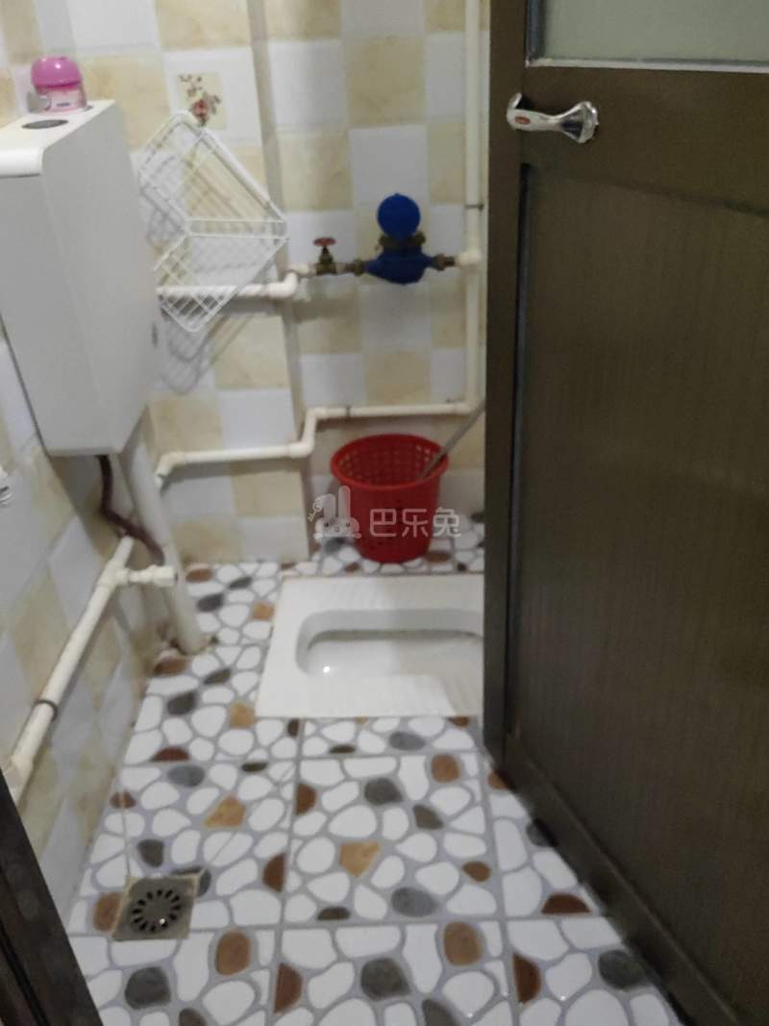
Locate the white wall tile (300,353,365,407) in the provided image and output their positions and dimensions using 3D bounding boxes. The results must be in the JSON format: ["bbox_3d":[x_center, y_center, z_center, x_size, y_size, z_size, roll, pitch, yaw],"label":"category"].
[{"bbox_3d":[-0.116,-0.297,1.853,0.144,0.150,0.010,-3,30,1],"label":"white wall tile"}]

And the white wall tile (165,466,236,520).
[{"bbox_3d":[-0.409,-0.055,1.780,0.146,0.150,0.010,-3,30,1],"label":"white wall tile"}]

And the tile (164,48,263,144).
[{"bbox_3d":[-0.297,-0.723,1.399,0.153,0.151,0.010,-3,30,1],"label":"tile"}]

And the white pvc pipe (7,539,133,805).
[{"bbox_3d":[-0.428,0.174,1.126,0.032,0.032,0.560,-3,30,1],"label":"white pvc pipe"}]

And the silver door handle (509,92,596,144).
[{"bbox_3d":[0.156,-0.368,0.746,0.050,0.046,0.105,-14,32,-19],"label":"silver door handle"}]

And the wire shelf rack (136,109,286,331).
[{"bbox_3d":[-0.298,-0.501,1.400,0.248,0.350,0.113,-2,32,1],"label":"wire shelf rack"}]

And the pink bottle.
[{"bbox_3d":[-0.452,-0.592,1.097,0.069,0.072,0.065,-13,33,-16],"label":"pink bottle"}]

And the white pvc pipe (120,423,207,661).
[{"bbox_3d":[-0.399,0.029,1.465,0.052,0.546,0.052,-2,32,1],"label":"white pvc pipe"}]

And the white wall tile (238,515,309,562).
[{"bbox_3d":[-0.248,0.055,1.815,0.150,0.120,0.010,-2,32,1],"label":"white wall tile"}]

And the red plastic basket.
[{"bbox_3d":[0.017,-0.024,1.853,0.262,0.222,0.262,-3,31,1],"label":"red plastic basket"}]

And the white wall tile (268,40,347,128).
[{"bbox_3d":[-0.141,-0.804,1.508,0.139,0.150,0.010,-2,32,1],"label":"white wall tile"}]

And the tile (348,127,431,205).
[{"bbox_3d":[0.010,-0.701,1.624,0.155,0.151,0.010,-3,30,1],"label":"tile"}]

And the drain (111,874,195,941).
[{"bbox_3d":[-0.315,0.549,1.115,0.100,0.010,0.097,-3,30,1],"label":"drain"}]

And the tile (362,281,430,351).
[{"bbox_3d":[0.024,-0.426,1.741,0.151,0.150,0.010,-2,32,1],"label":"tile"}]

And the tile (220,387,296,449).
[{"bbox_3d":[-0.261,-0.188,1.665,0.150,0.150,0.010,-2,32,1],"label":"tile"}]

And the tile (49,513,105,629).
[{"bbox_3d":[-0.475,0.094,1.226,0.010,0.149,0.151,-2,32,1],"label":"tile"}]

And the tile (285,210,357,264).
[{"bbox_3d":[-0.131,-0.563,1.701,0.144,0.150,0.010,-3,30,1],"label":"tile"}]

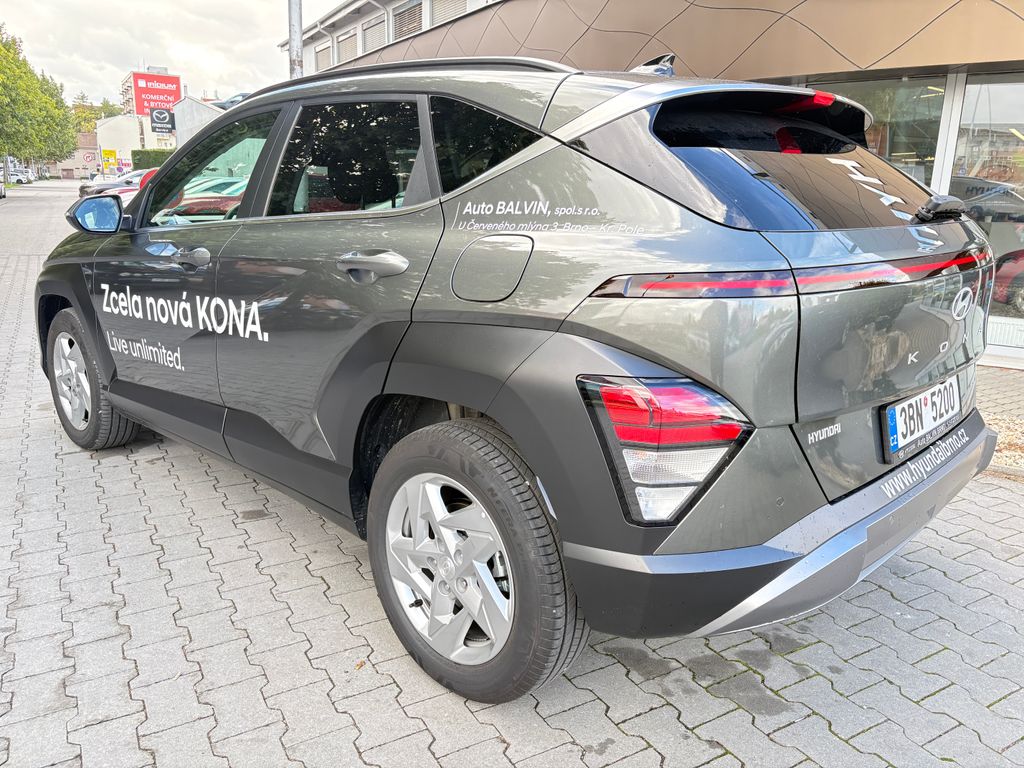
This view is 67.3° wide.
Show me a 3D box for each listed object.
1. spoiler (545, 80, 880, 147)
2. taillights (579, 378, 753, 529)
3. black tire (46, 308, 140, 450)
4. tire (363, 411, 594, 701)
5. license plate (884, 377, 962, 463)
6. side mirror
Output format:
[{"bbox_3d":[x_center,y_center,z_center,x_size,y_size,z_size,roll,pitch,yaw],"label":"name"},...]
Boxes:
[{"bbox_3d":[0.663,-0.685,2.012,0.340,0.175,1.330,13,18,43],"label":"spoiler"},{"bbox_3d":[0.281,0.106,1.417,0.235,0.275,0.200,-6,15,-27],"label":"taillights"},{"bbox_3d":[-2.000,-0.025,3.667,0.685,0.685,0.215,12,18,41],"label":"black tire"},{"bbox_3d":[-0.093,0.417,1.865,0.685,0.685,0.215,13,18,43],"label":"tire"},{"bbox_3d":[0.992,0.069,1.851,0.022,0.132,0.530,-2,7,45],"label":"license plate"},{"bbox_3d":[-1.579,-0.639,2.898,0.125,0.152,0.200,13,18,43],"label":"side mirror"}]

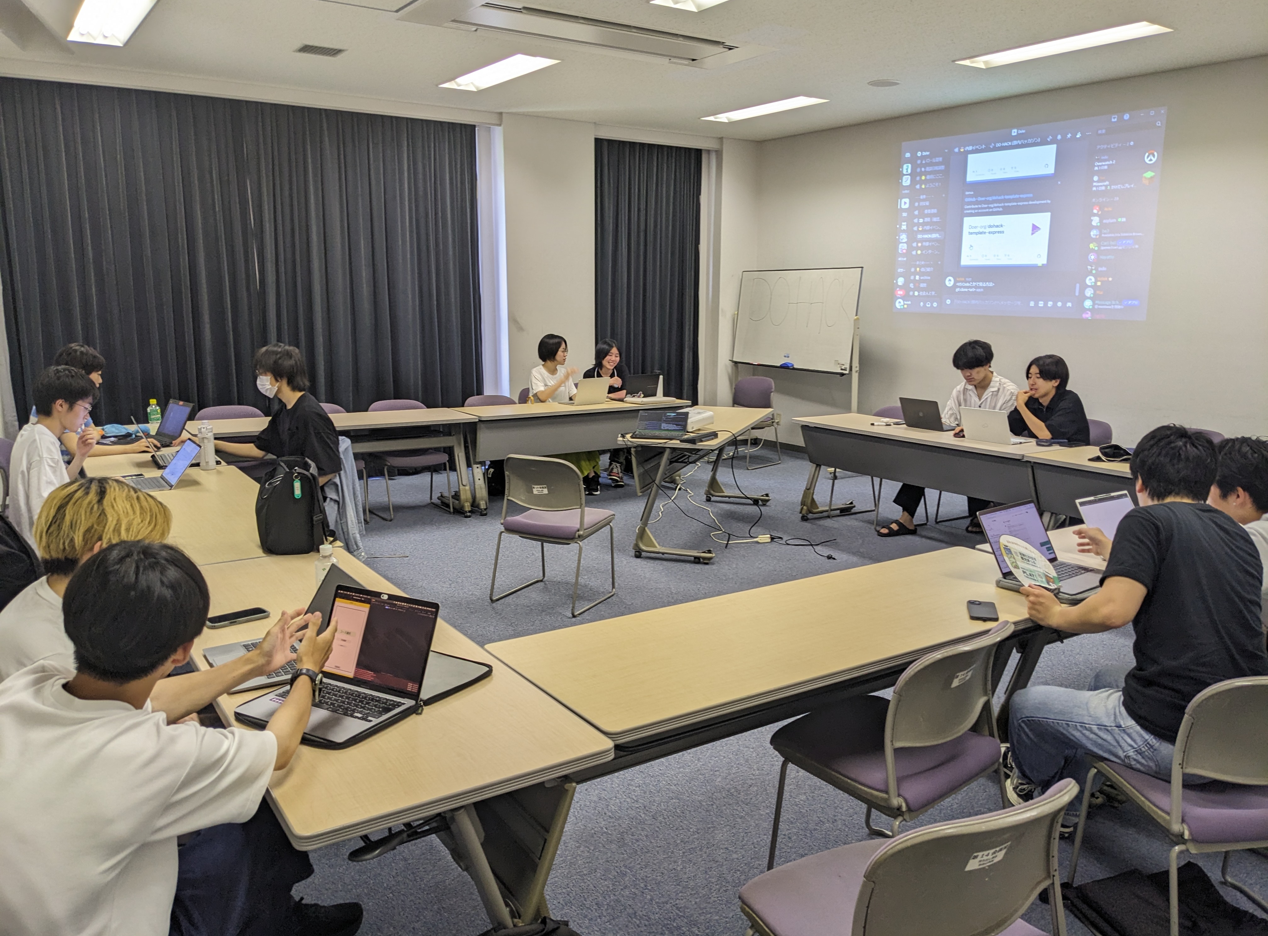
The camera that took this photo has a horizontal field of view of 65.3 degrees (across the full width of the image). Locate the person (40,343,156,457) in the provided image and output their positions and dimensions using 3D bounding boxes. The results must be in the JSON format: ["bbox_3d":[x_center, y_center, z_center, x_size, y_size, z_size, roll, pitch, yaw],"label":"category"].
[{"bbox_3d":[-3.010,-0.028,5.419,0.710,1.270,0.490,-8,14,-39],"label":"person"}]

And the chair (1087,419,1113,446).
[{"bbox_3d":[2.758,0.082,6.408,0.520,0.775,0.515,-7,13,-33],"label":"chair"}]

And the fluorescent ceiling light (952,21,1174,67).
[{"bbox_3d":[2.463,-2.468,5.746,0.310,0.070,1.220,-7,13,-33],"label":"fluorescent ceiling light"}]

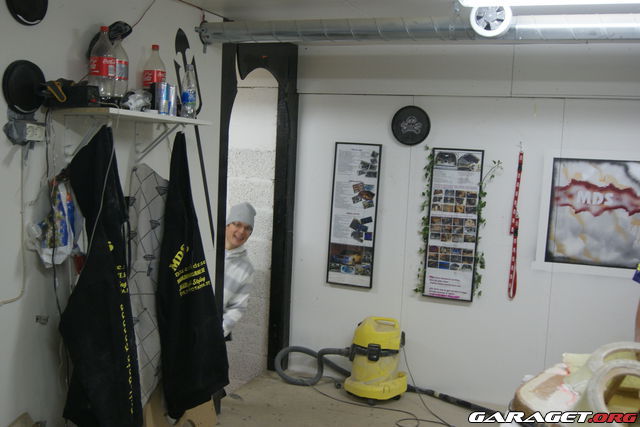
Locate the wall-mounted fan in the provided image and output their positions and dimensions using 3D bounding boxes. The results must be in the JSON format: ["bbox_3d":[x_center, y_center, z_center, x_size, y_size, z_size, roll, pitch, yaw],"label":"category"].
[{"bbox_3d":[0.701,-0.802,2.838,0.166,0.166,0.090,5,5,21],"label":"wall-mounted fan"}]

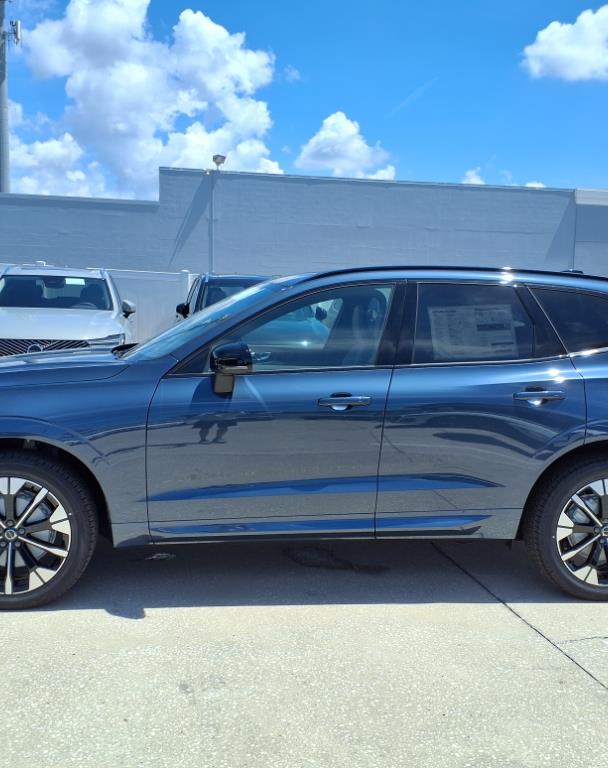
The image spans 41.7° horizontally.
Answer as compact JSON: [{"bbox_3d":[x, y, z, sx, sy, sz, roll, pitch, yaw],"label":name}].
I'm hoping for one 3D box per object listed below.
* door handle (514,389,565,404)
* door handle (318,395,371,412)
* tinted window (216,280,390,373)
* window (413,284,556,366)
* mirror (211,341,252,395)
[{"bbox_3d":[1.145,0.061,3.890,0.255,0.080,0.060,1,4,-6],"label":"door handle"},{"bbox_3d":[0.193,0.084,3.795,0.255,0.080,0.060,1,4,-6],"label":"door handle"},{"bbox_3d":[0.002,-0.291,3.941,0.930,0.506,0.055,1,-20,-6],"label":"tinted window"},{"bbox_3d":[0.919,-0.305,4.044,0.795,0.462,0.055,1,-20,-6],"label":"window"},{"bbox_3d":[-0.328,-0.070,3.680,0.190,0.240,0.230,1,4,-6],"label":"mirror"}]

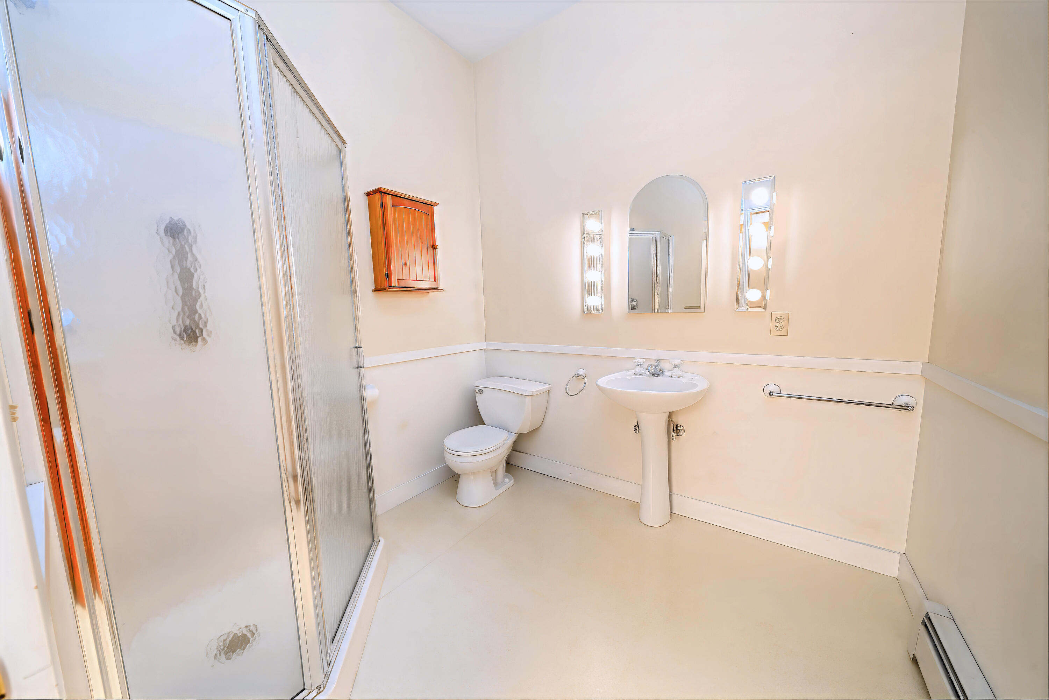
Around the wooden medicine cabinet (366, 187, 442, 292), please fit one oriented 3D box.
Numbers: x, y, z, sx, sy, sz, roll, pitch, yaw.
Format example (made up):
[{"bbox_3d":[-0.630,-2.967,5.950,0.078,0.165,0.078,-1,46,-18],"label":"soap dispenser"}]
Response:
[{"bbox_3d":[-0.703,-0.633,2.111,0.148,0.548,0.415,3,8,36],"label":"wooden medicine cabinet"}]

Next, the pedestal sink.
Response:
[{"bbox_3d":[0.680,0.567,1.875,0.575,0.850,0.480,3,8,36],"label":"pedestal sink"}]

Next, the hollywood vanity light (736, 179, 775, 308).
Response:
[{"bbox_3d":[1.096,-0.493,1.668,0.128,0.617,0.090,3,8,36],"label":"hollywood vanity light"}]

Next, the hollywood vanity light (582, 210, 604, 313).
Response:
[{"bbox_3d":[0.413,-0.532,2.164,0.133,0.618,0.090,3,8,36],"label":"hollywood vanity light"}]

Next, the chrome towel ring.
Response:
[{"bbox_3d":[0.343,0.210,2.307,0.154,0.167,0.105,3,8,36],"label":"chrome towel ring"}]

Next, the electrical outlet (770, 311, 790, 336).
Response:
[{"bbox_3d":[1.222,-0.123,1.675,0.072,0.112,0.010,3,8,36],"label":"electrical outlet"}]

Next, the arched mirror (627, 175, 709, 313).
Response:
[{"bbox_3d":[0.778,-0.576,1.937,0.418,0.739,0.015,3,8,36],"label":"arched mirror"}]

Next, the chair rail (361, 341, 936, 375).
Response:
[{"bbox_3d":[0.358,0.077,1.710,2.411,0.054,1.050,3,8,36],"label":"chair rail"}]

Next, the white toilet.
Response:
[{"bbox_3d":[-0.196,0.611,2.358,0.515,0.705,0.725,3,8,36],"label":"white toilet"}]

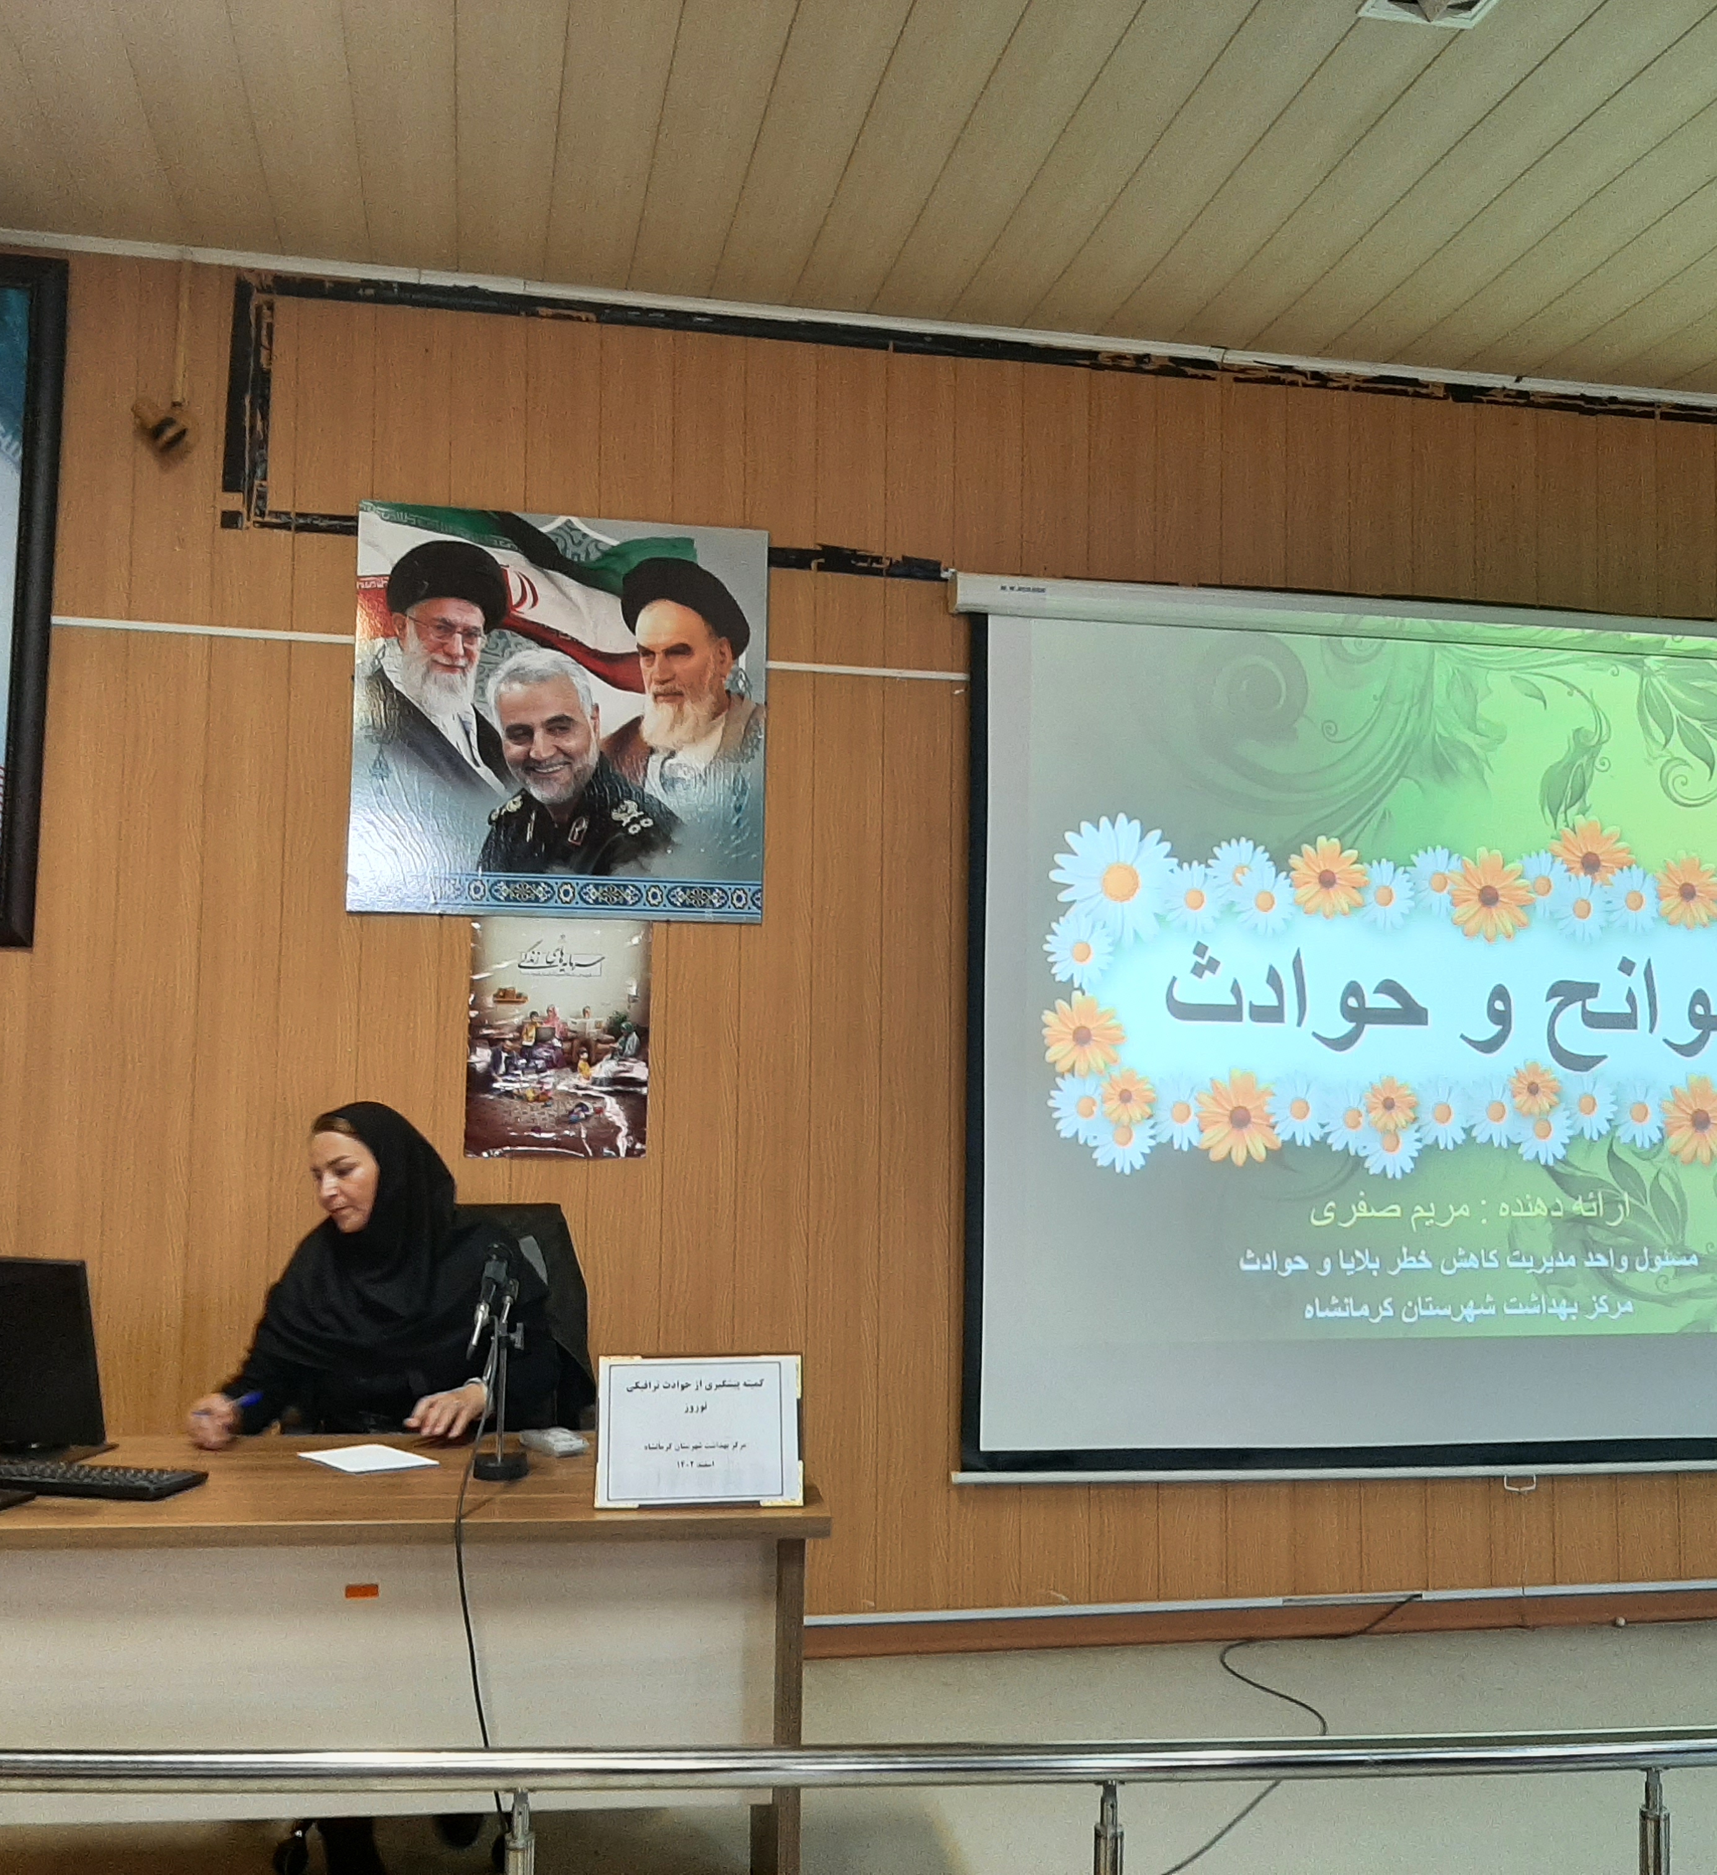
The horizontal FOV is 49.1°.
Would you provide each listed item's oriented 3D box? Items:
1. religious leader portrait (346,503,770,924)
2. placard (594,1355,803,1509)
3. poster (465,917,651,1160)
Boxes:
[{"bbox_3d":[-0.711,-0.533,4.540,0.983,0.980,0.020,2,-5,-11],"label":"religious leader portrait"},{"bbox_3d":[-0.238,0.749,2.841,0.308,0.221,0.015,1,-20,-7],"label":"placard"},{"bbox_3d":[-0.713,0.231,4.489,0.427,0.585,0.008,2,-5,-11],"label":"poster"}]

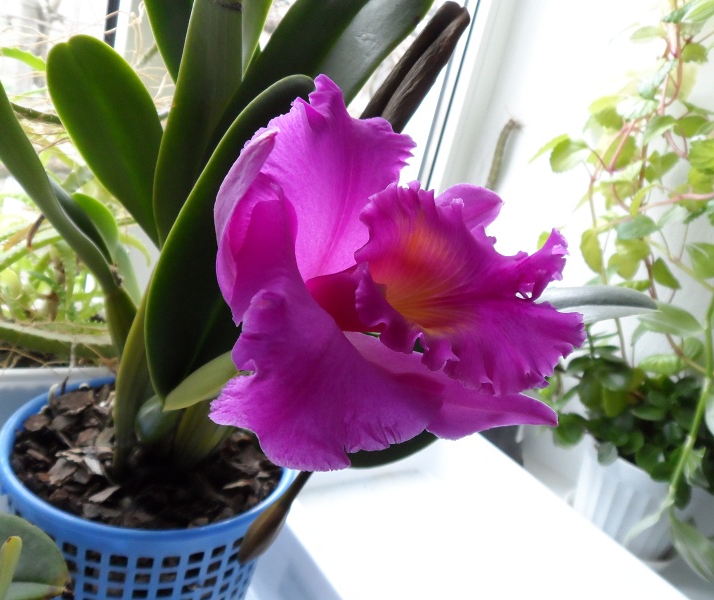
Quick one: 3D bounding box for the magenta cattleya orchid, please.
[{"bbox_3d":[0.015,-0.011,0.272,0.138,0.148,0.105,-1,23,-35],"label":"magenta cattleya orchid"}]

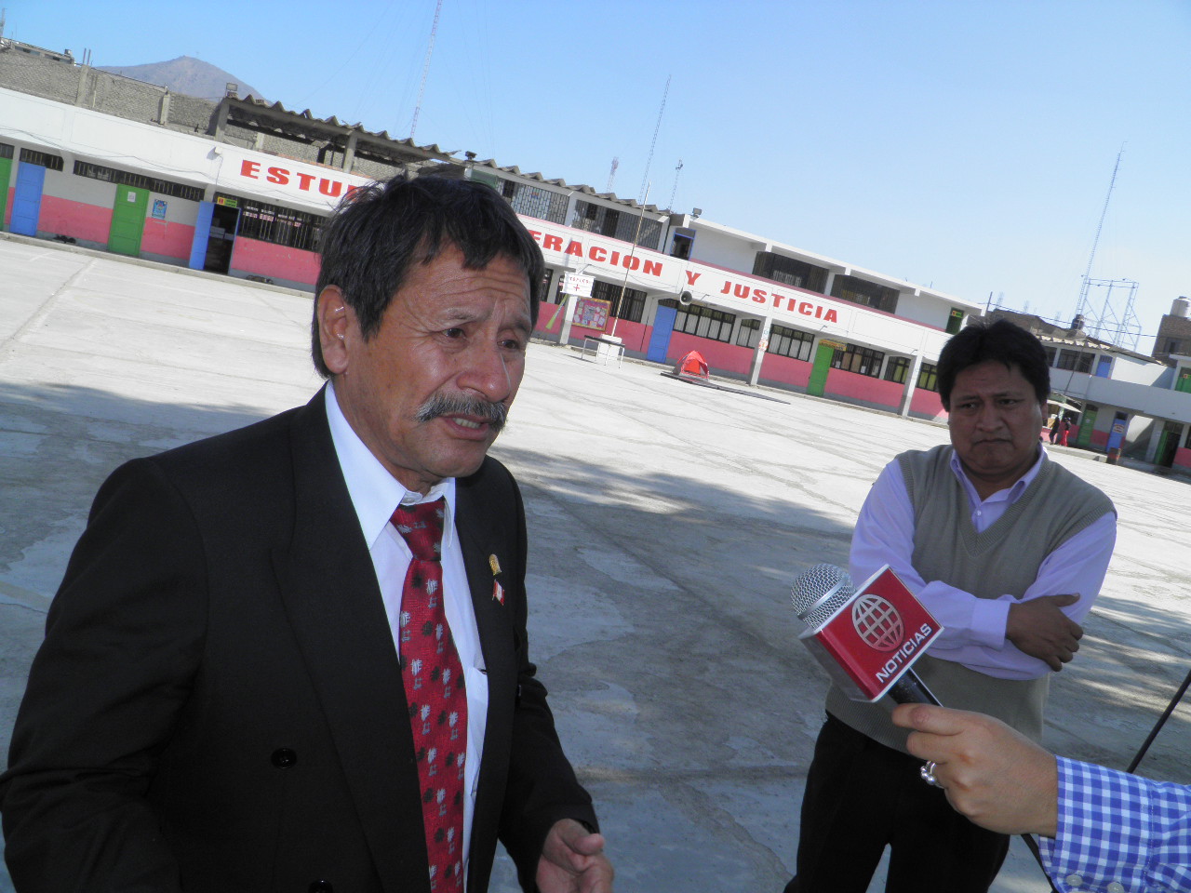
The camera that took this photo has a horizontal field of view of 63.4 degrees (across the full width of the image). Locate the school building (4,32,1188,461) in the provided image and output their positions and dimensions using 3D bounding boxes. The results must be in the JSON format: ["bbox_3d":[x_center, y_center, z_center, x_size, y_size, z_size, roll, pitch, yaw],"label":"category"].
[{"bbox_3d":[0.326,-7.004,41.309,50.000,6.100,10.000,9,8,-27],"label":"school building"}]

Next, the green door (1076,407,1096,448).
[{"bbox_3d":[28.743,-1.055,56.300,0.080,2.130,0.900,8,8,-29],"label":"green door"}]

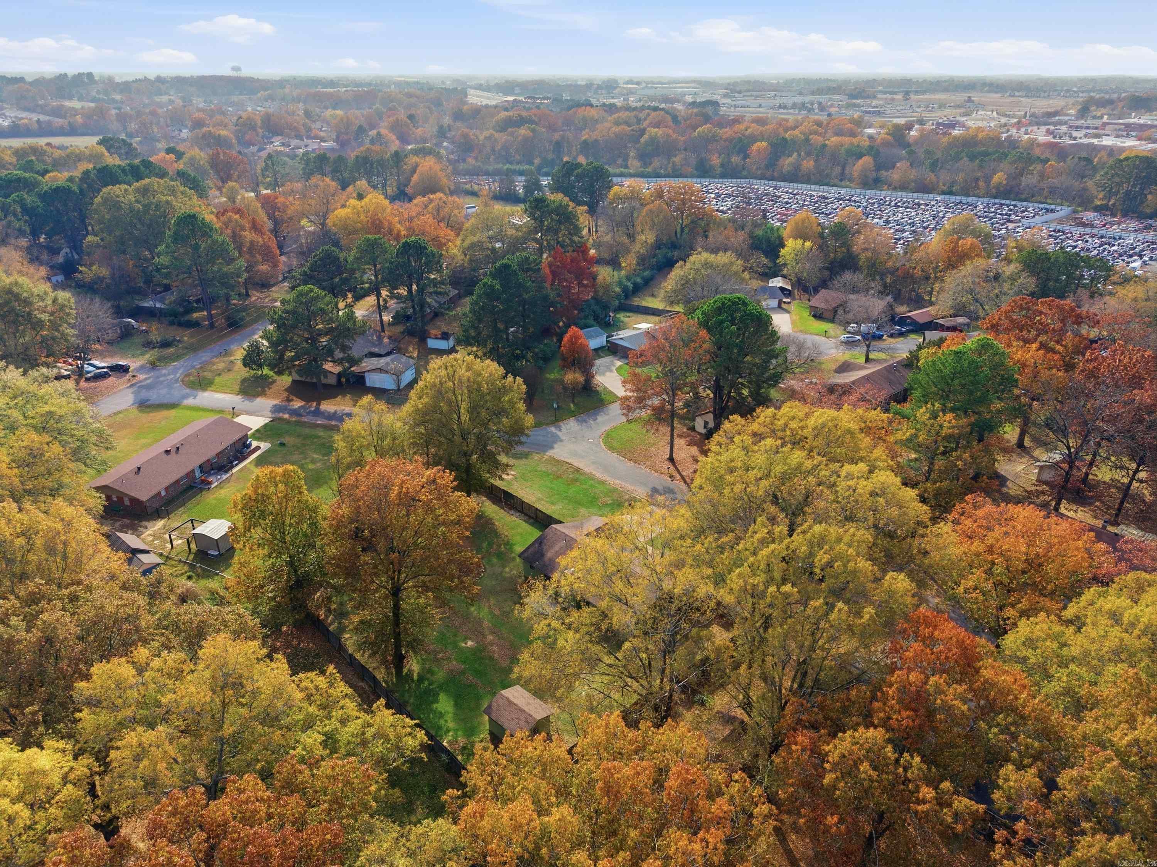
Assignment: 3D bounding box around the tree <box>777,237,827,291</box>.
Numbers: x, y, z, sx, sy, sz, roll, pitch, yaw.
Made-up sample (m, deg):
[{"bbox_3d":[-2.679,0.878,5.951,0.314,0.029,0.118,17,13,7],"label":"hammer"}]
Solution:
[{"bbox_3d":[60.410,-44.450,215.590,13.580,16.080,13.580,0,24,0],"label":"tree"}]

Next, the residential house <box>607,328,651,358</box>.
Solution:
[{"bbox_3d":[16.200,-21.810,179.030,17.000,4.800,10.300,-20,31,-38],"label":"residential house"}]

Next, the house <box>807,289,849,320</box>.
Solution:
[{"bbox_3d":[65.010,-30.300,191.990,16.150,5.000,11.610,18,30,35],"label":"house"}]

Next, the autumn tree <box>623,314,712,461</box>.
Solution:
[{"bbox_3d":[13.960,-6.320,122.300,13.050,23.120,13.050,0,24,0],"label":"autumn tree"}]

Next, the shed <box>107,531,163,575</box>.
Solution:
[{"bbox_3d":[-51.025,14.074,91.576,7.600,3.300,3.700,21,32,38],"label":"shed"}]

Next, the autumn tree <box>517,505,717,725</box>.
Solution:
[{"bbox_3d":[3.121,16.237,66.007,16.000,20.300,15.520,1,24,3],"label":"autumn tree"}]

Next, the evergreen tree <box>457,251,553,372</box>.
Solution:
[{"bbox_3d":[-13.320,-21.930,147.790,17.150,22.660,16.290,0,24,0],"label":"evergreen tree"}]

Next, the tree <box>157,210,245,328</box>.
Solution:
[{"bbox_3d":[-84.380,-36.530,180.230,19.580,25.990,18.600,0,24,0],"label":"tree"}]

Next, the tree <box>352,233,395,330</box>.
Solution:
[{"bbox_3d":[-43.261,-31.179,170.020,9.200,21.600,8.920,-6,25,-13],"label":"tree"}]

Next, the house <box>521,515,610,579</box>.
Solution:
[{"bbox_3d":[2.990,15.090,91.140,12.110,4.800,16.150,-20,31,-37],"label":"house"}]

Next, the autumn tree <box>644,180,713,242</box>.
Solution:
[{"bbox_3d":[32.530,-70.680,261.020,21.440,22.130,20.370,0,24,0],"label":"autumn tree"}]

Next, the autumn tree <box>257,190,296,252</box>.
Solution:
[{"bbox_3d":[-93.660,-65.360,249.240,11.790,18.590,11.210,0,24,0],"label":"autumn tree"}]

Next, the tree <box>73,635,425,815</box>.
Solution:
[{"bbox_3d":[-25.000,23.320,59.520,24.350,20.610,21.910,0,24,0],"label":"tree"}]

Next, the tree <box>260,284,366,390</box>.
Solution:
[{"bbox_3d":[-46.330,-16.410,139.860,18.440,19.110,16.960,0,24,0],"label":"tree"}]

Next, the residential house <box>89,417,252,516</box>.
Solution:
[{"bbox_3d":[-61.750,4.090,121.930,11.140,4.450,24.720,6,25,12],"label":"residential house"}]

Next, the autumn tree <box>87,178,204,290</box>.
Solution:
[{"bbox_3d":[-108.690,-49.270,201.600,28.640,28.360,24.350,0,24,0],"label":"autumn tree"}]

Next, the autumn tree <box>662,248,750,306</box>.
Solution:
[{"bbox_3d":[29.988,-35.609,188.675,21.000,14.400,20.370,4,24,8],"label":"autumn tree"}]

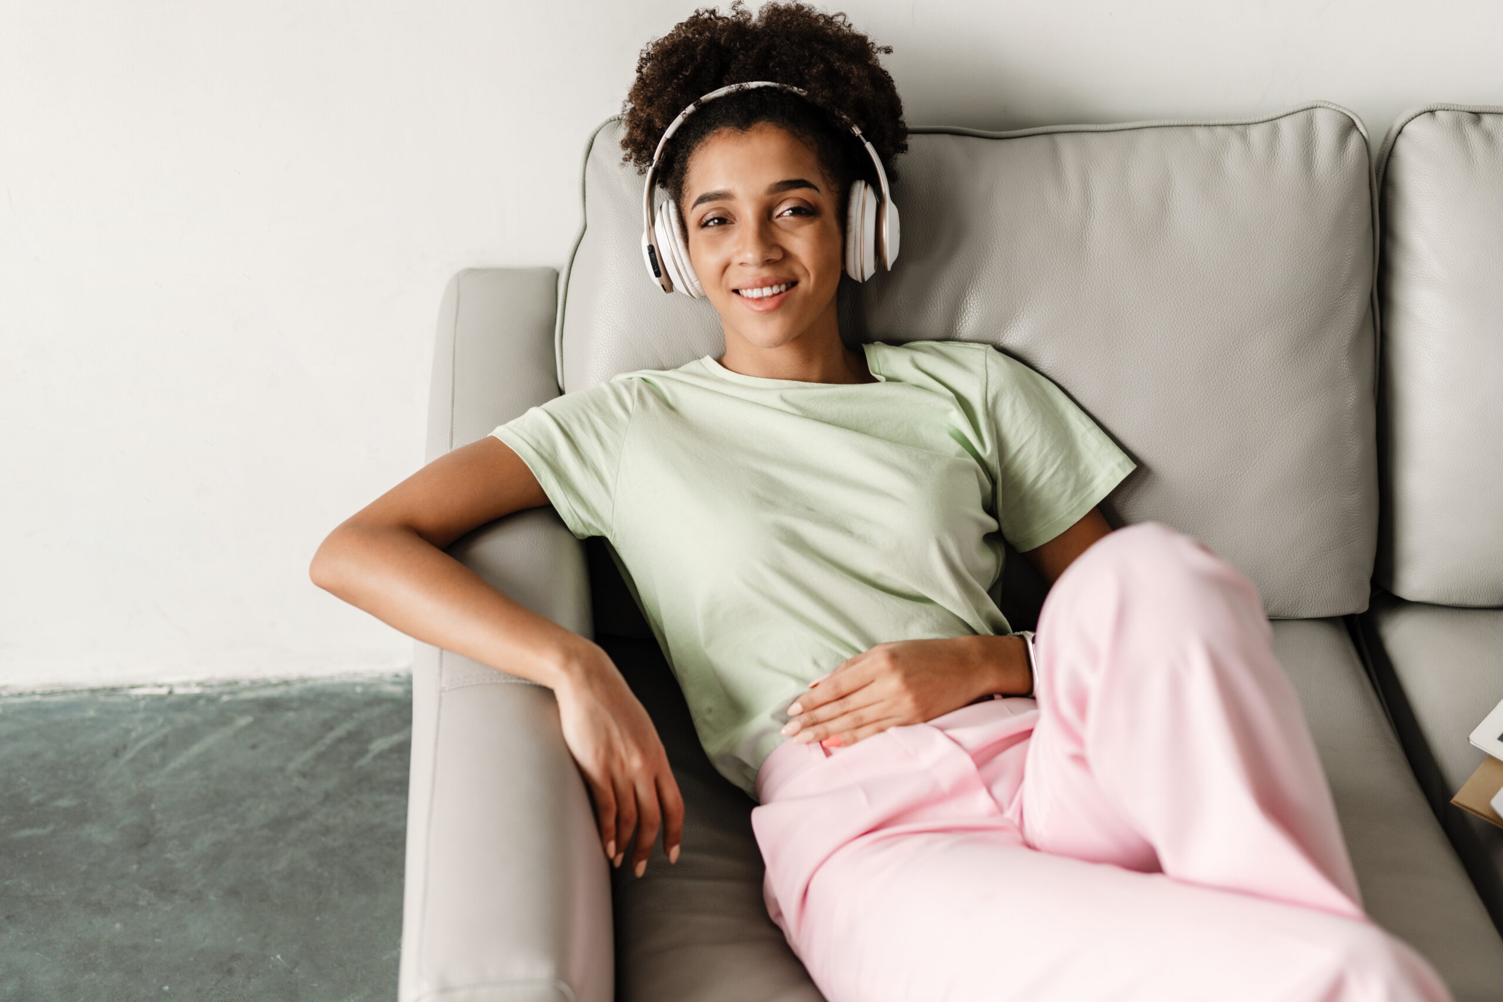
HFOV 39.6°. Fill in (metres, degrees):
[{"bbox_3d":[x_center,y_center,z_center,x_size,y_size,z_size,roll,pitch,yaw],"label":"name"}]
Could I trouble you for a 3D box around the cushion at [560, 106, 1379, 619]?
[{"bbox_3d":[0.192,-0.121,1.890,0.710,0.455,0.180,-3,11,-4],"label":"cushion"}]

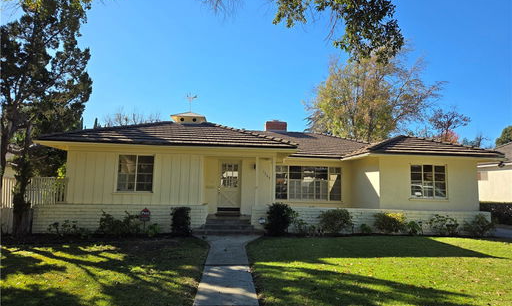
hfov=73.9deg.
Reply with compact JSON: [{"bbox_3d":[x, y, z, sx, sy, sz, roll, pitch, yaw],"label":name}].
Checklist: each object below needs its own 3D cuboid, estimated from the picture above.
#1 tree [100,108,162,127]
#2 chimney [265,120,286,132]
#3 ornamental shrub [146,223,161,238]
[{"bbox_3d":[-13.282,-0.096,35.562,6.800,9.480,6.800,2,-5,-5],"label":"tree"},{"bbox_3d":[1.073,-1.423,17.800,1.100,0.800,0.750,2,-5,-5],"label":"chimney"},{"bbox_3d":[-3.223,2.441,10.750,0.440,0.410,0.420,2,-5,-5],"label":"ornamental shrub"}]

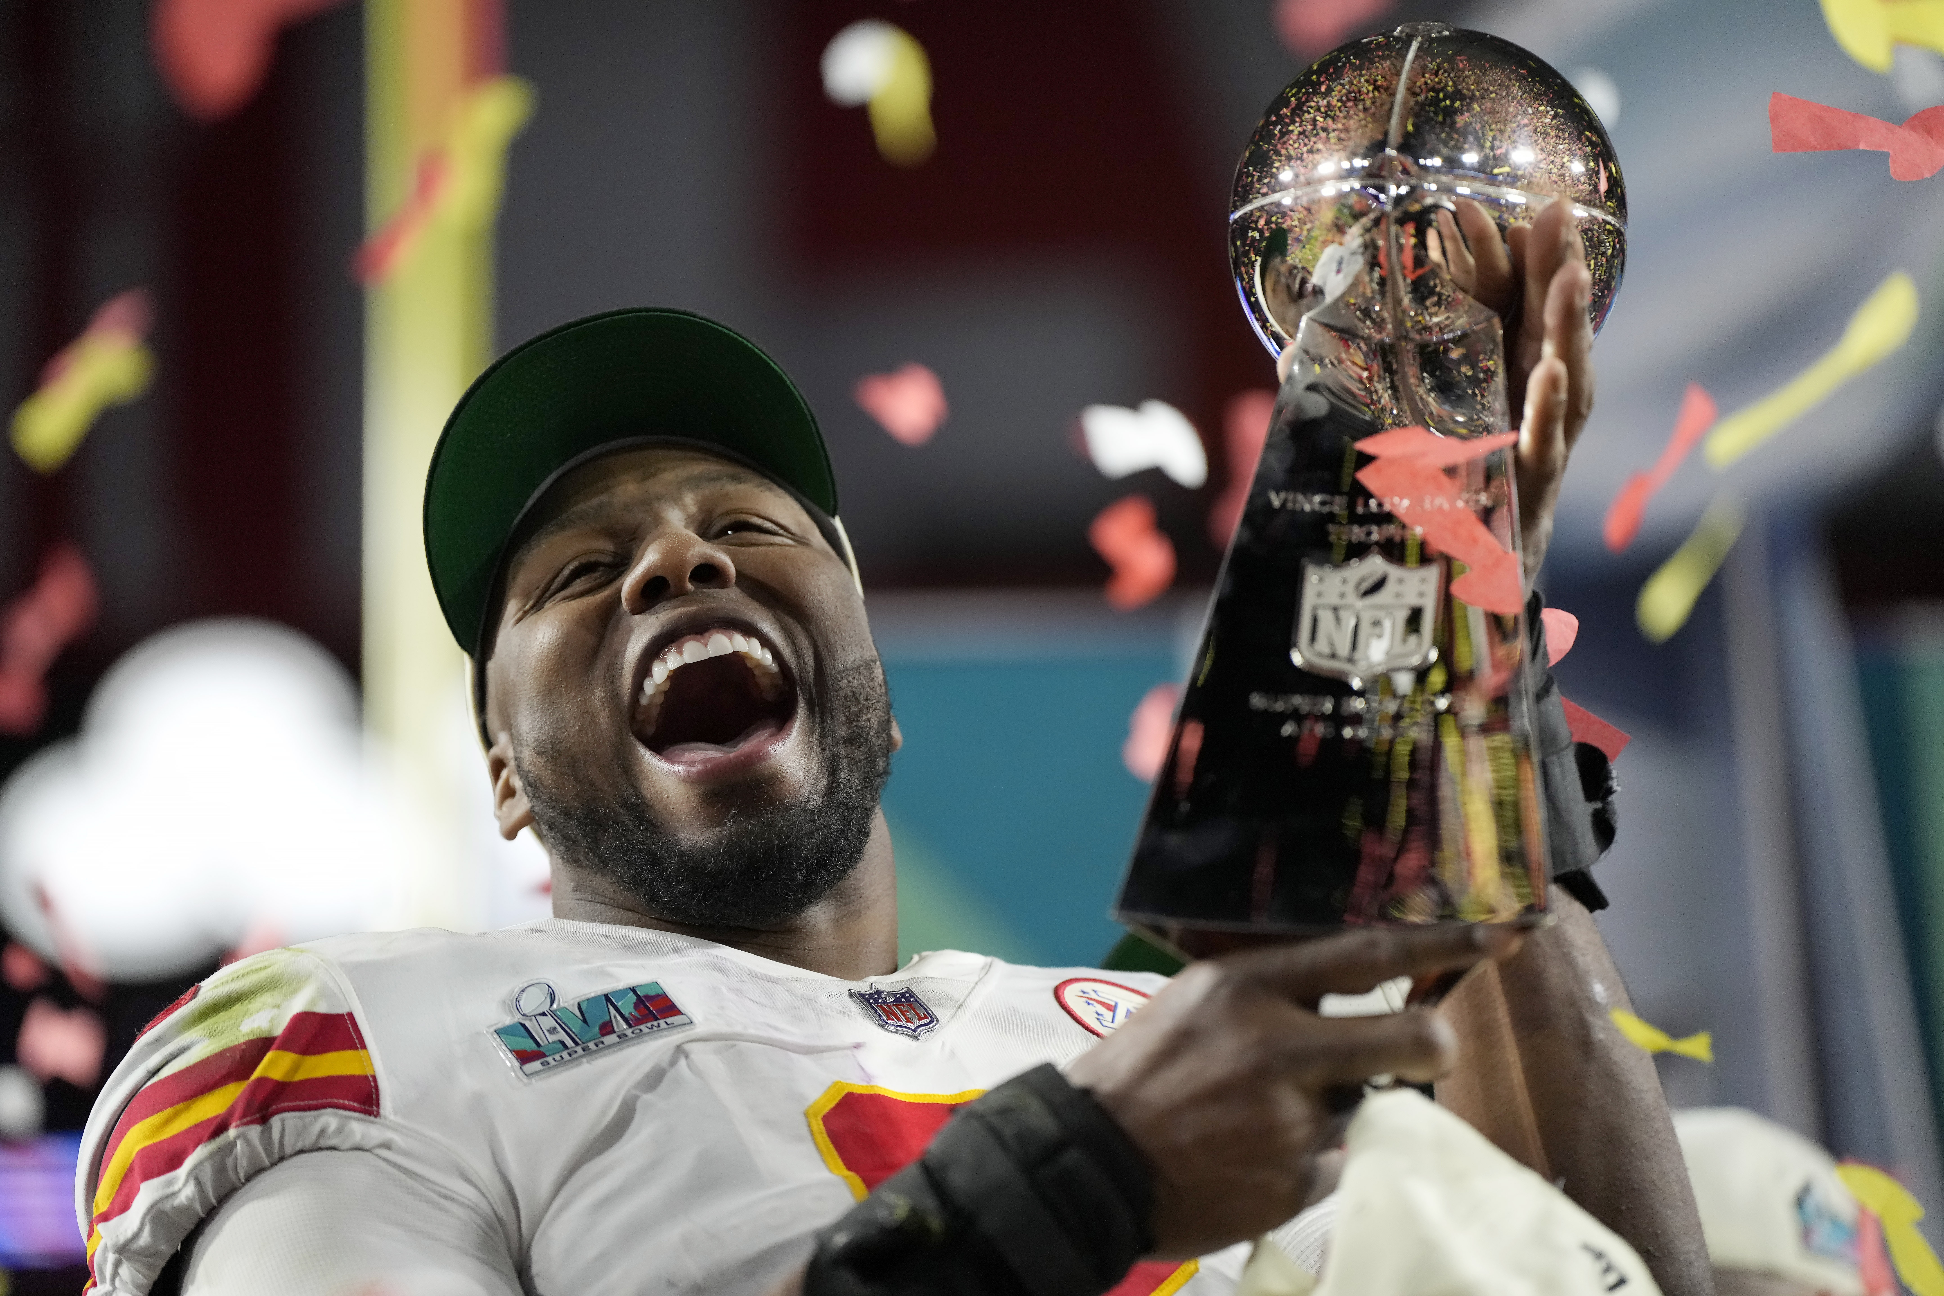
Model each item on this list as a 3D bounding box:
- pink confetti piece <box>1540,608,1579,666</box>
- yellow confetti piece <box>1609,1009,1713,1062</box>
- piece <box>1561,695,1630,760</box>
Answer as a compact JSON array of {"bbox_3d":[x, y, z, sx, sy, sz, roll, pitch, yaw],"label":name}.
[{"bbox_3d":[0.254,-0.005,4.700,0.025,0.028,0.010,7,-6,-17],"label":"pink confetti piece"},{"bbox_3d":[0.282,0.159,4.420,0.043,0.016,0.012,20,-6,2],"label":"yellow confetti piece"},{"bbox_3d":[0.267,0.033,4.700,0.045,0.025,0.010,30,0,-10],"label":"piece"}]

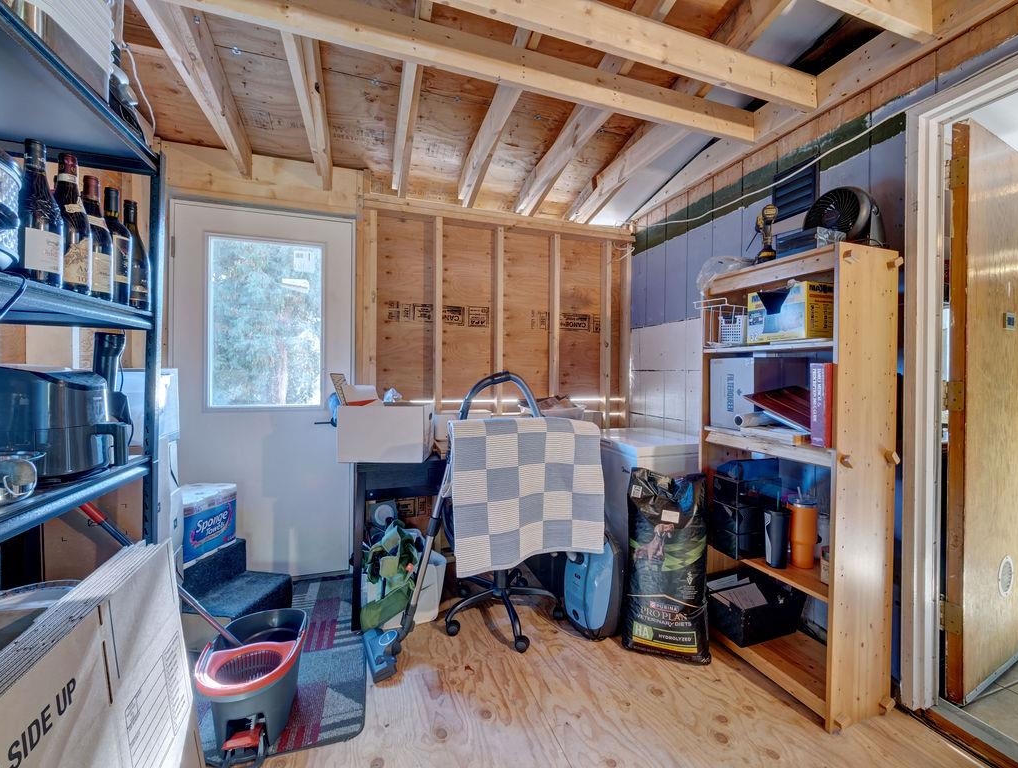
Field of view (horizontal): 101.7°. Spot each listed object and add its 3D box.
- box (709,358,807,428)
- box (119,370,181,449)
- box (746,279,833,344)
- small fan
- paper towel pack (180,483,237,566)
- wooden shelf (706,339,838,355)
[{"bbox_3d":[1.079,0.040,1.796,0.310,0.293,0.207,0,1,-22],"label":"box"},{"bbox_3d":[-1.435,0.079,1.505,0.300,0.266,0.255,0,1,-18],"label":"box"},{"bbox_3d":[1.101,-0.263,1.610,0.190,0.197,0.240,0,1,-21],"label":"box"},{"bbox_3d":[1.275,-0.614,1.571,0.170,0.277,0.230,0,1,-22],"label":"small fan"},{"bbox_3d":[-1.526,0.659,1.973,0.250,0.280,0.290,1,1,9],"label":"paper towel pack"},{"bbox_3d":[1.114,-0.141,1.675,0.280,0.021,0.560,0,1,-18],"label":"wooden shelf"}]

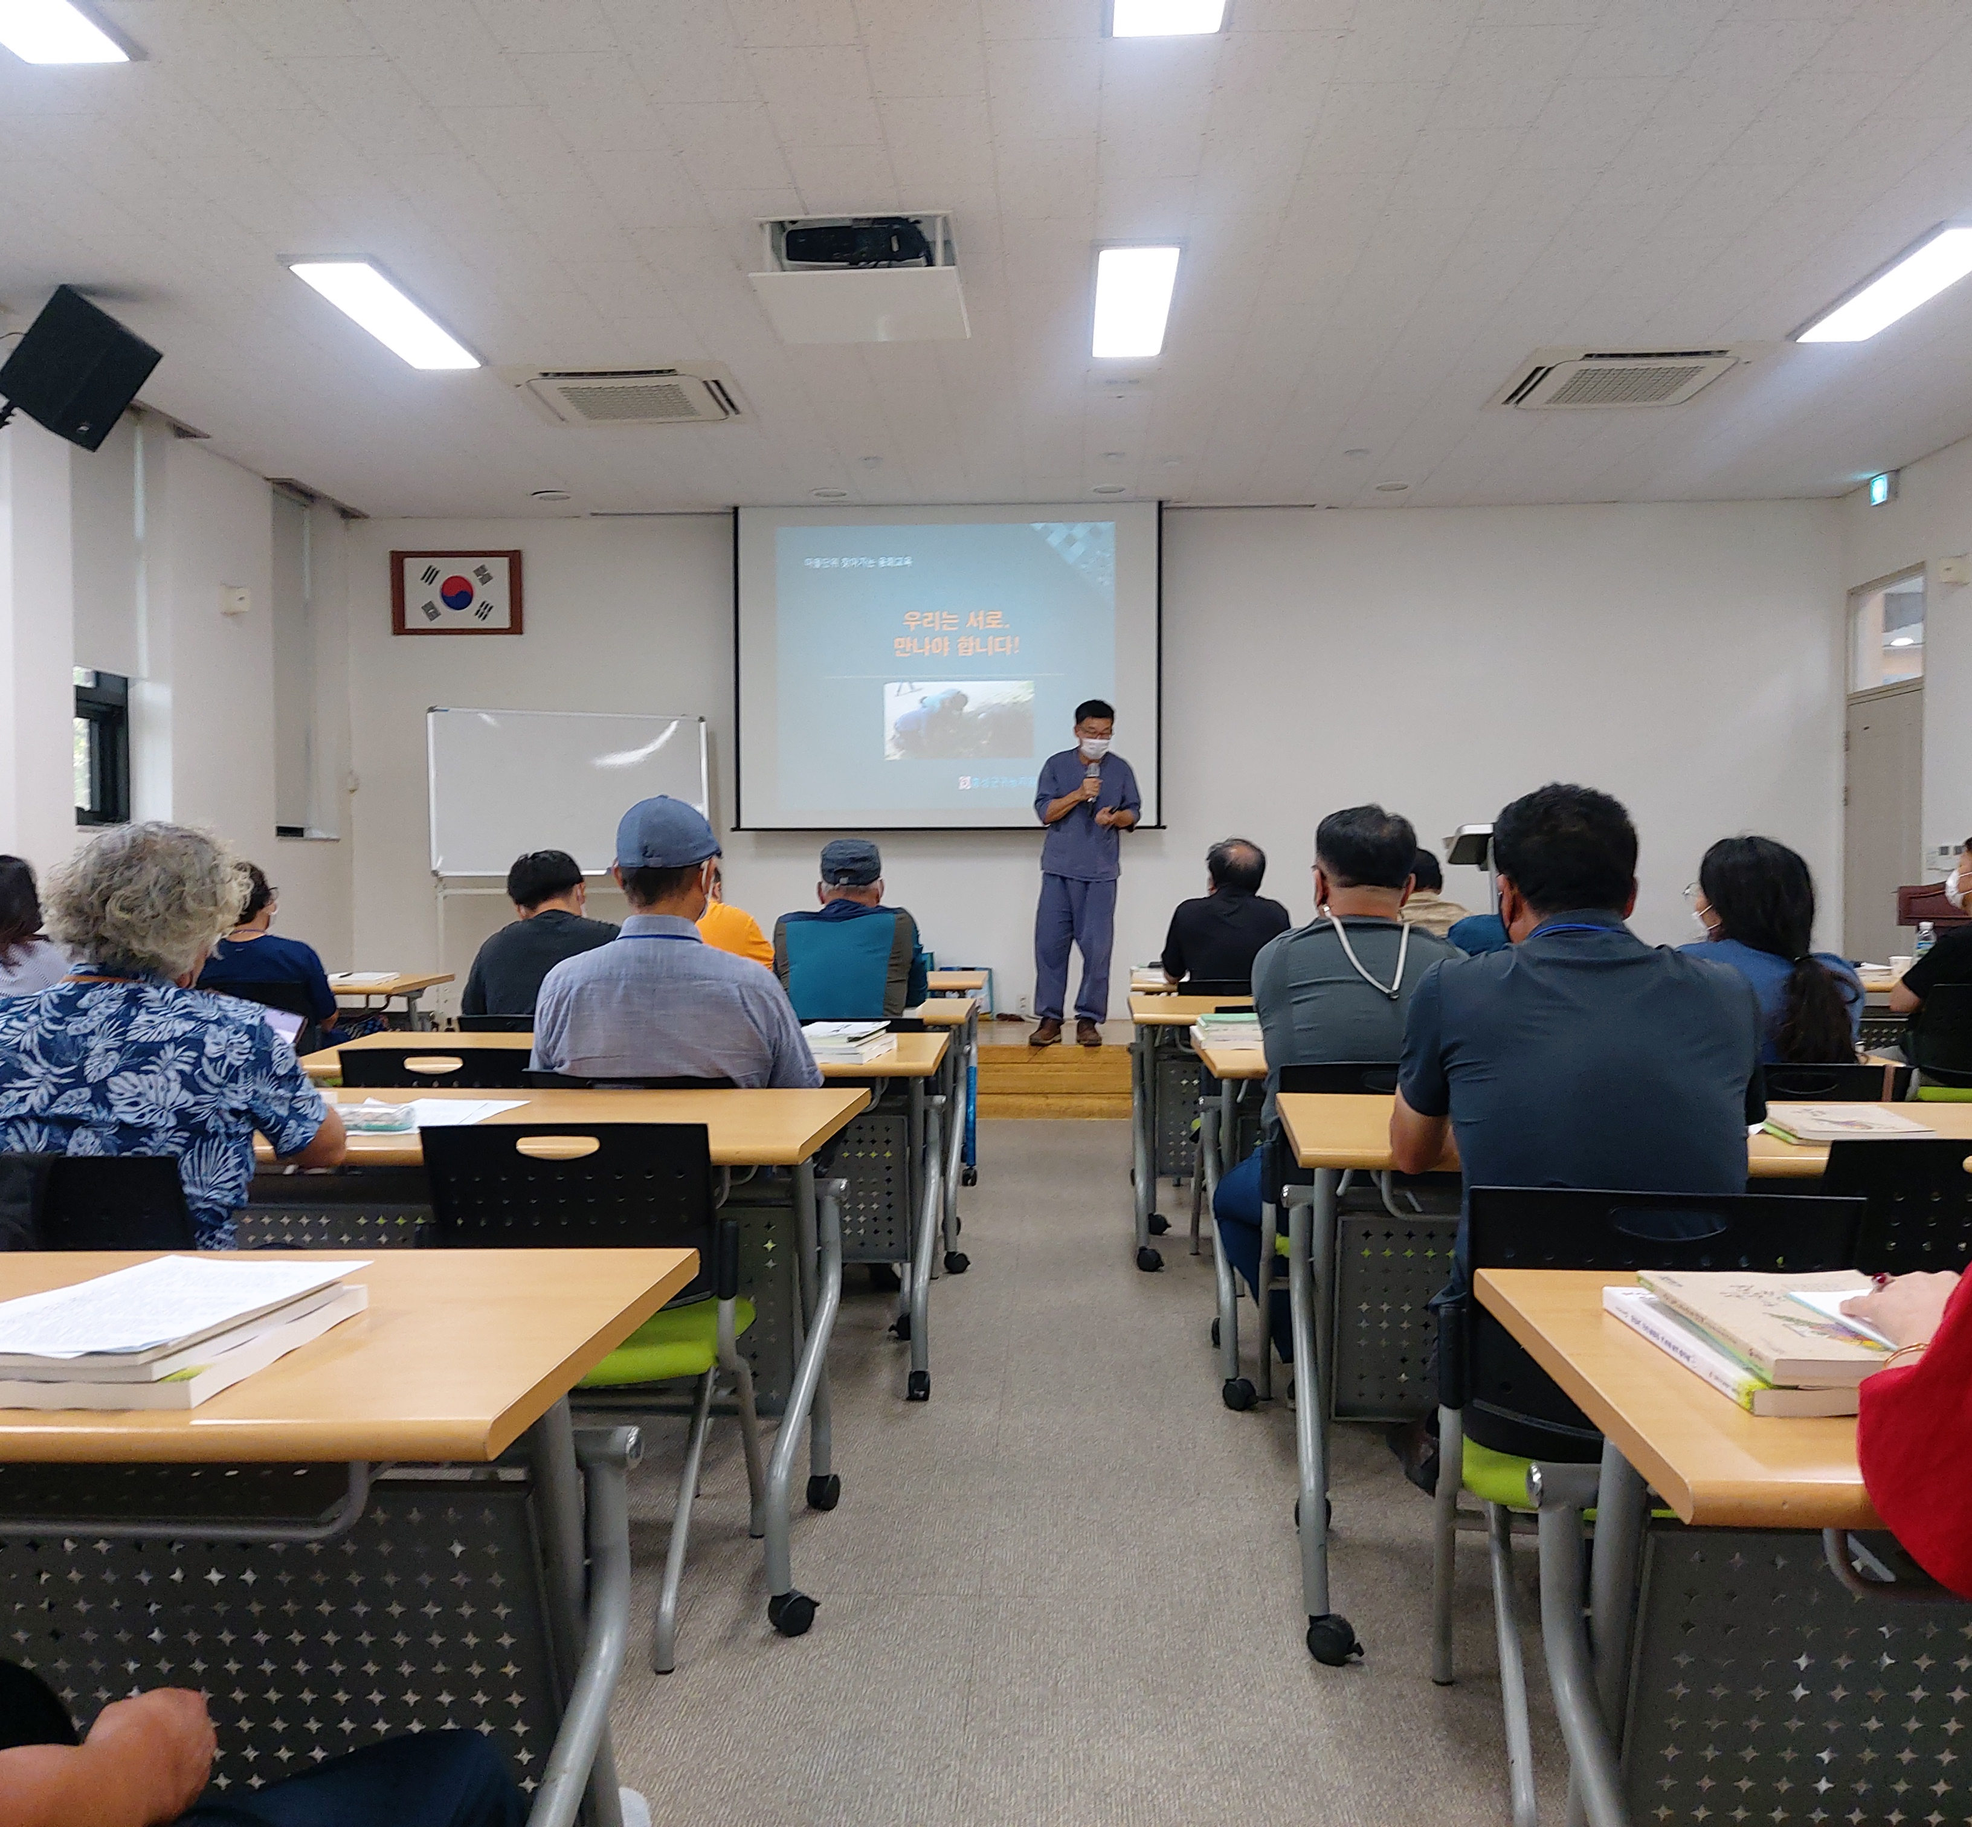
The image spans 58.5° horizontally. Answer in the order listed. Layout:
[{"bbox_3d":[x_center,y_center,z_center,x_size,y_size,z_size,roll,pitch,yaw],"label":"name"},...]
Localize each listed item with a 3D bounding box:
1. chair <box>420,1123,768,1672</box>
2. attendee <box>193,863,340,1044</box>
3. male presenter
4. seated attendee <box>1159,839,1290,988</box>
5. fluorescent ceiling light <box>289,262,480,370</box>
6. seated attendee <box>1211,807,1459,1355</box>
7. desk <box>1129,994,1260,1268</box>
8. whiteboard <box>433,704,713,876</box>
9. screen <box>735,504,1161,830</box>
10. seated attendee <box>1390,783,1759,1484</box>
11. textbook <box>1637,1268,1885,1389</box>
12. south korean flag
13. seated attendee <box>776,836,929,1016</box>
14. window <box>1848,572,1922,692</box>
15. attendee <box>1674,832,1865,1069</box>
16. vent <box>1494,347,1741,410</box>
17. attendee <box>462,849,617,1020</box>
[{"bbox_3d":[-0.575,0.657,2.660,0.470,0.780,0.550,0,1,0],"label":"chair"},{"bbox_3d":[-2.329,0.405,5.750,0.480,1.130,0.680,0,1,12],"label":"attendee"},{"bbox_3d":[0.483,-0.198,8.500,0.520,1.670,0.380,0,1,-2],"label":"male presenter"},{"bbox_3d":[0.838,0.370,5.980,0.480,1.200,0.660,0,1,0],"label":"seated attendee"},{"bbox_3d":[-2.200,-2.211,6.530,0.290,0.060,1.240,0,1,2],"label":"fluorescent ceiling light"},{"bbox_3d":[0.706,0.423,3.546,0.520,1.258,0.800,0,1,0],"label":"seated attendee"},{"bbox_3d":[1.066,0.640,5.203,1.260,0.740,0.620,0,1,3],"label":"desk"},{"bbox_3d":[-2.260,-0.650,9.600,1.490,0.885,0.040,-1,1,-22],"label":"whiteboard"},{"bbox_3d":[-0.215,-1.395,9.950,2.430,1.840,0.050,0,1,2],"label":"screen"},{"bbox_3d":[0.720,0.460,2.313,0.490,1.243,0.820,0,1,3],"label":"seated attendee"},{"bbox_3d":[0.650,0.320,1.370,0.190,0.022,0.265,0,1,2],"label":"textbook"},{"bbox_3d":[-3.086,-1.881,10.299,0.730,0.480,0.040,0,1,3],"label":"south korean flag"},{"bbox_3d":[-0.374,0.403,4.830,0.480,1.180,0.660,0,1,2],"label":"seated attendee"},{"bbox_3d":[4.815,-1.499,9.367,0.100,0.590,0.900,0,1,3],"label":"window"},{"bbox_3d":[1.479,0.450,3.466,0.460,1.204,0.770,0,1,-13],"label":"attendee"},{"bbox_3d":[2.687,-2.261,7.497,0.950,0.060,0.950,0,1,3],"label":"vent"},{"bbox_3d":[-1.148,0.426,4.828,0.500,1.198,0.720,0,1,3],"label":"attendee"}]

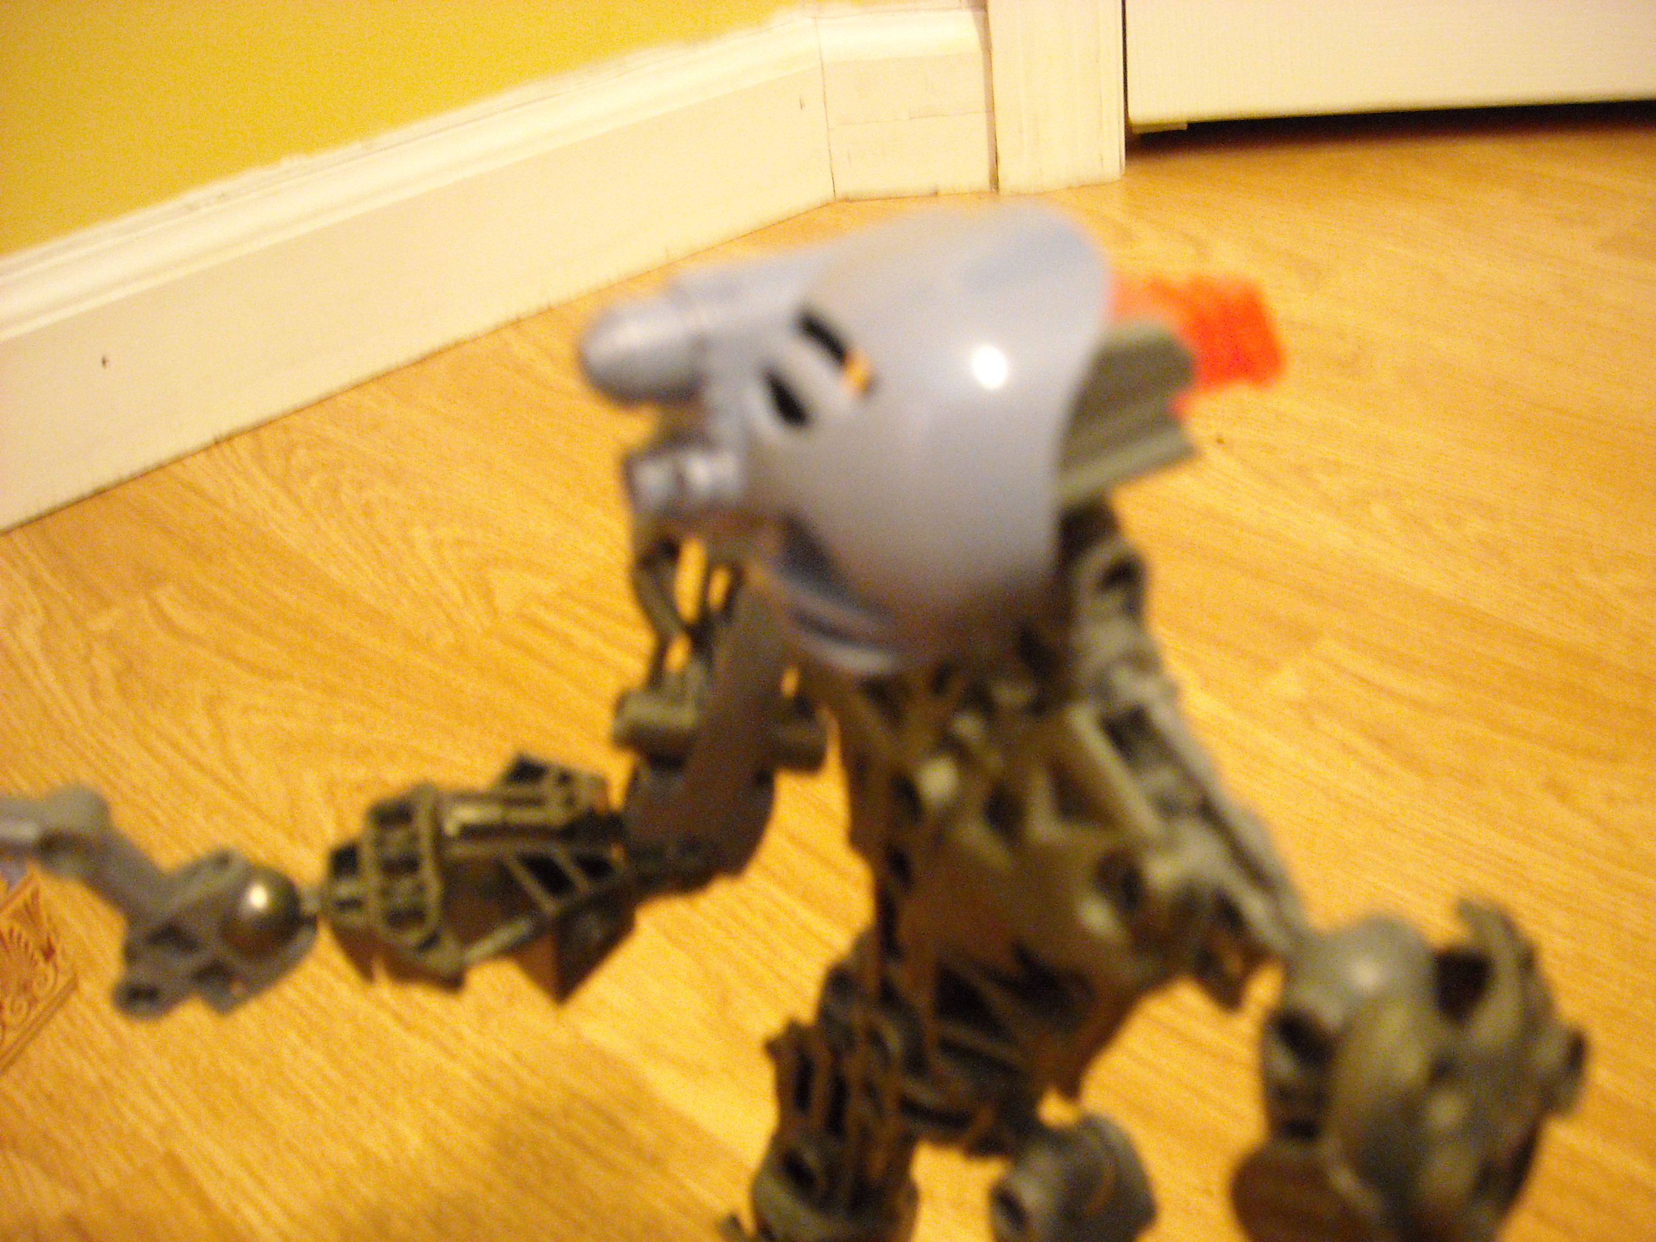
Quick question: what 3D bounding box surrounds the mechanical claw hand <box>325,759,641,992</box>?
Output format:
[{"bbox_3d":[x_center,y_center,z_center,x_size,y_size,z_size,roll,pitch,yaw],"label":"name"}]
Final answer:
[{"bbox_3d":[-0.041,0.030,0.197,0.035,0.020,0.021,-7,31,0],"label":"mechanical claw hand"}]

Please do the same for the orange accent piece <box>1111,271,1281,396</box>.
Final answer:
[{"bbox_3d":[0.039,-0.031,0.182,0.019,0.011,0.013,-21,34,-21],"label":"orange accent piece"}]

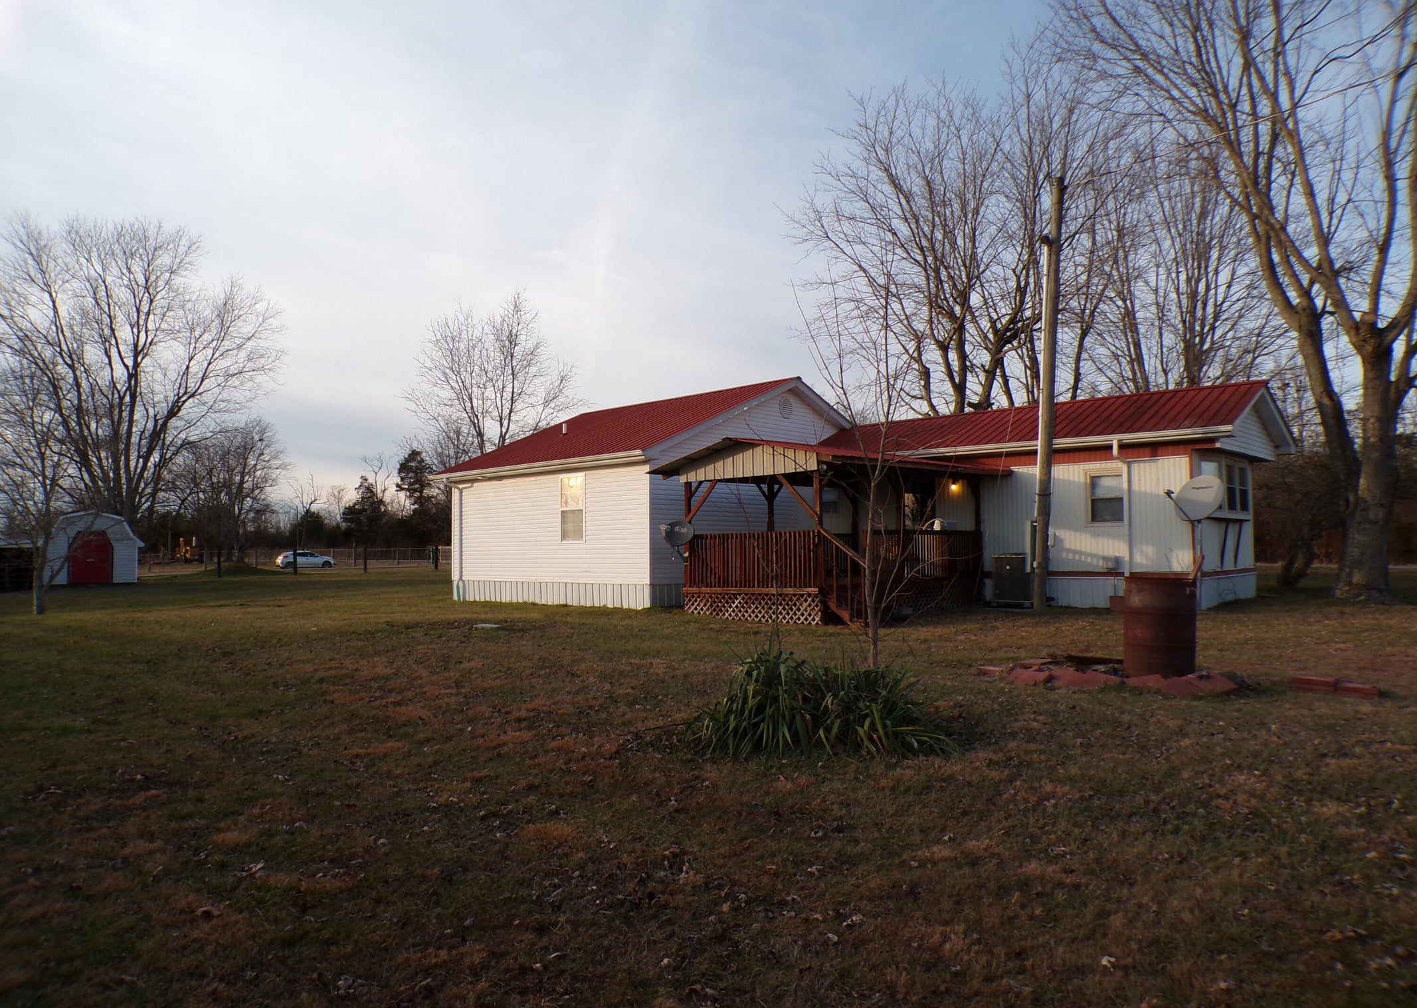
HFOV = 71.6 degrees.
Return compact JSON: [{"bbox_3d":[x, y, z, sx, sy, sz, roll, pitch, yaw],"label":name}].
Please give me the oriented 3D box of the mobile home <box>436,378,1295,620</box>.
[{"bbox_3d":[2.618,-0.419,22.627,17.250,5.280,10.700,-3,-4,42],"label":"mobile home"}]

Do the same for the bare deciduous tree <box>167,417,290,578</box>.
[{"bbox_3d":[-29.408,-0.507,60.000,6.900,9.500,6.900,0,-3,-25],"label":"bare deciduous tree"}]

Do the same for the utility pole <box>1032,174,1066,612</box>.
[{"bbox_3d":[6.268,-2.049,18.046,0.340,7.990,0.320,2,-2,42],"label":"utility pole"}]

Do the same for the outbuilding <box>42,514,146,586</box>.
[{"bbox_3d":[-25.169,1.830,40.341,3.350,2.900,3.700,1,-3,-31],"label":"outbuilding"}]

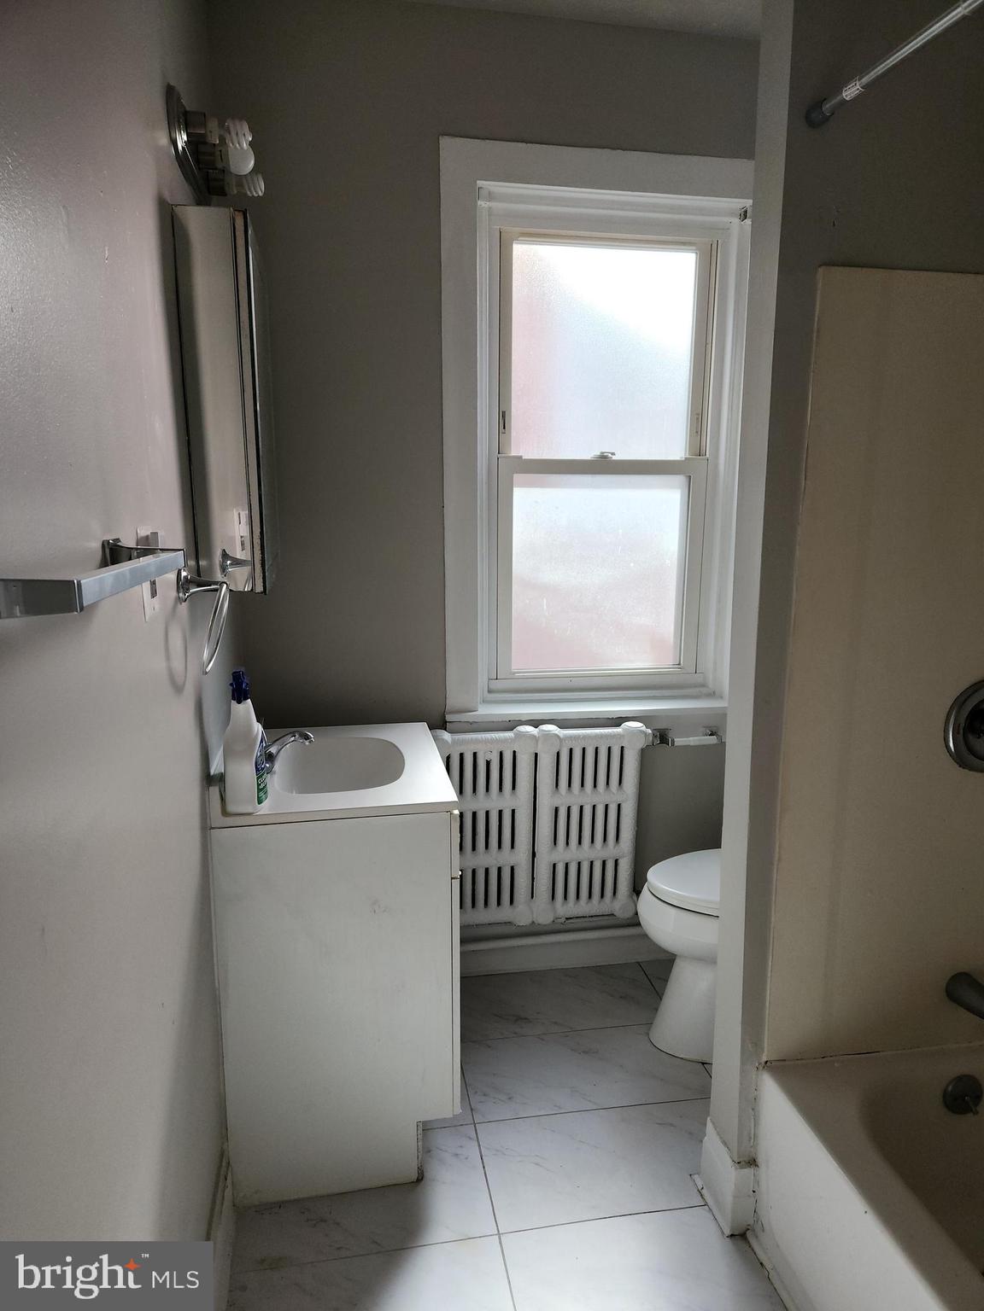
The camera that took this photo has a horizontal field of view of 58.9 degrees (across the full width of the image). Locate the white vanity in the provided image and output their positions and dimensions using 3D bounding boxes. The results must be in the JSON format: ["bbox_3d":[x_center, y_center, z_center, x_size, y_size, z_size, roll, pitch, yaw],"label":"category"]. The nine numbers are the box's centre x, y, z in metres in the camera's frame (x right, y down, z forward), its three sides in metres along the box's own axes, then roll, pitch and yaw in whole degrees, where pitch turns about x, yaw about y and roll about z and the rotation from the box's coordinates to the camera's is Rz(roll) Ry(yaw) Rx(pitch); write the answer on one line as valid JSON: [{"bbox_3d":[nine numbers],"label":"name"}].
[{"bbox_3d":[-0.341,0.631,1.997,0.461,0.822,0.637,-2,10,-10],"label":"white vanity"}]

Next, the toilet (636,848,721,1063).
[{"bbox_3d":[0.723,0.623,2.288,0.710,0.740,0.430,-2,10,-9],"label":"toilet"}]

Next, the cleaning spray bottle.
[{"bbox_3d":[-0.452,0.152,1.632,0.065,0.262,0.110,1,10,4],"label":"cleaning spray bottle"}]

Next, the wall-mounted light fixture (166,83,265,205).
[{"bbox_3d":[-0.497,-0.917,1.617,0.134,0.123,0.457,-2,10,-10],"label":"wall-mounted light fixture"}]

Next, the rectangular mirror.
[{"bbox_3d":[-0.520,-0.476,1.774,0.120,0.655,0.512,-2,10,-10],"label":"rectangular mirror"}]

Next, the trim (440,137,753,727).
[{"bbox_3d":[0.330,-0.566,2.413,0.936,1.529,0.110,-2,10,-9],"label":"trim"}]

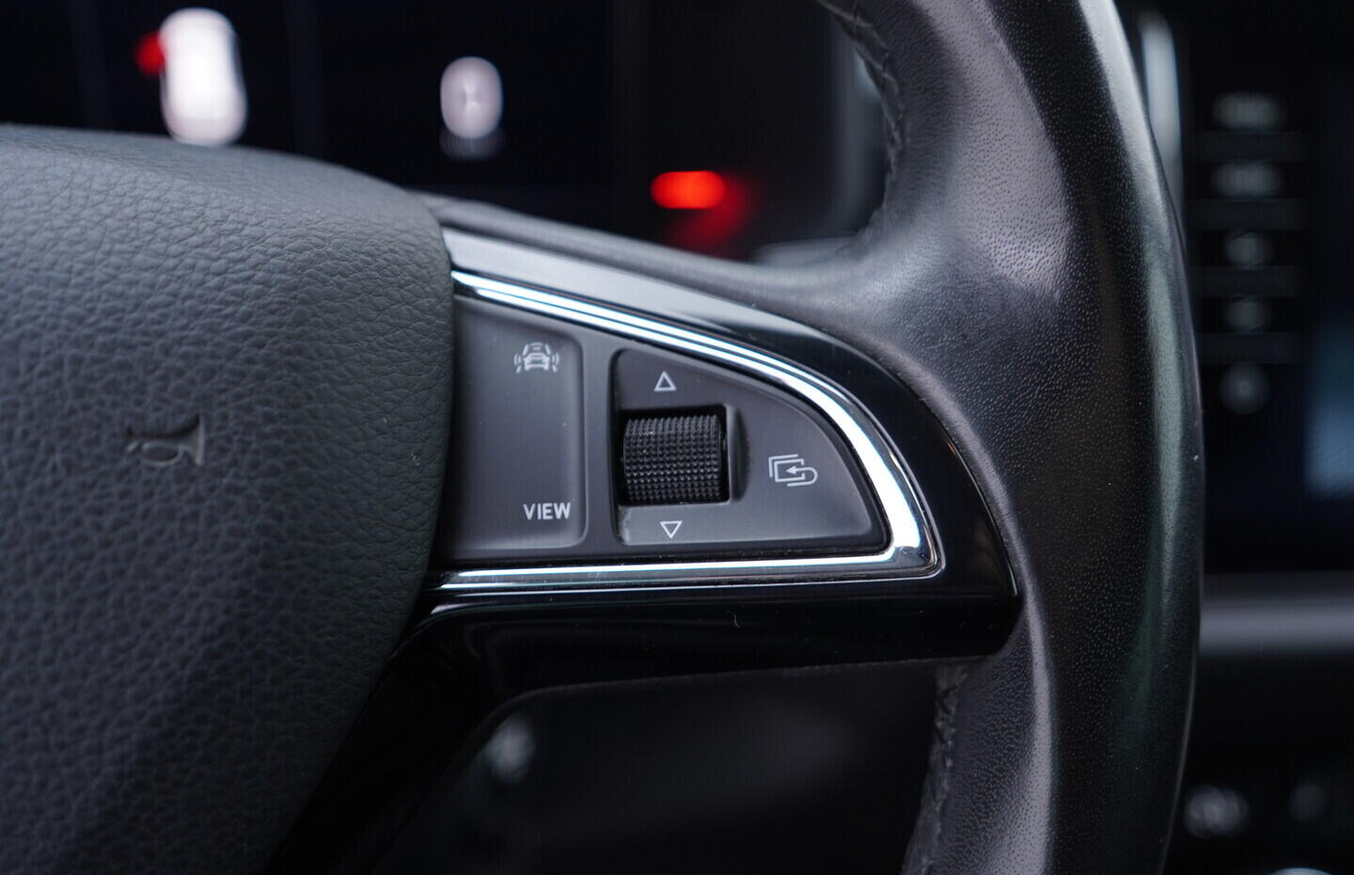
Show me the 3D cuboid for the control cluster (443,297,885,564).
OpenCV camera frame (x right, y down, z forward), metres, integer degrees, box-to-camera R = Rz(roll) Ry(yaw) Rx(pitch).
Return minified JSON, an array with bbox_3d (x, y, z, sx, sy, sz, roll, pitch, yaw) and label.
[{"bbox_3d":[-0.002,-0.001,0.188,0.061,0.035,0.013,-2,-2,6],"label":"control cluster"}]

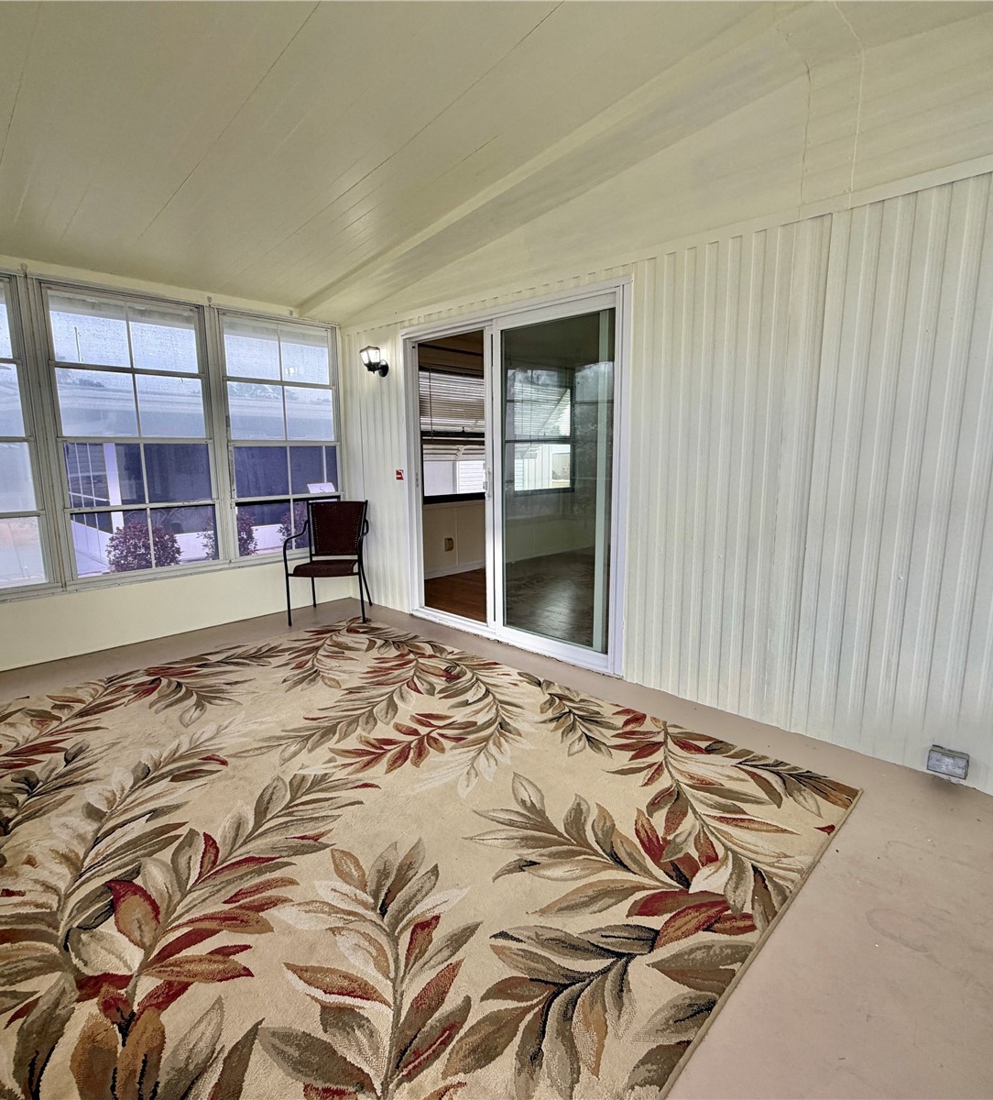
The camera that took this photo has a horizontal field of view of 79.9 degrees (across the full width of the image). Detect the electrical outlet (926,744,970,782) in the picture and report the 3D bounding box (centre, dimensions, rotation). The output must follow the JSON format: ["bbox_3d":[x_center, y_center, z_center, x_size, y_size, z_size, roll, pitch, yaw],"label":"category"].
[{"bbox_3d":[1.707,0.801,2.240,0.115,0.076,0.052,9,13,44],"label":"electrical outlet"}]

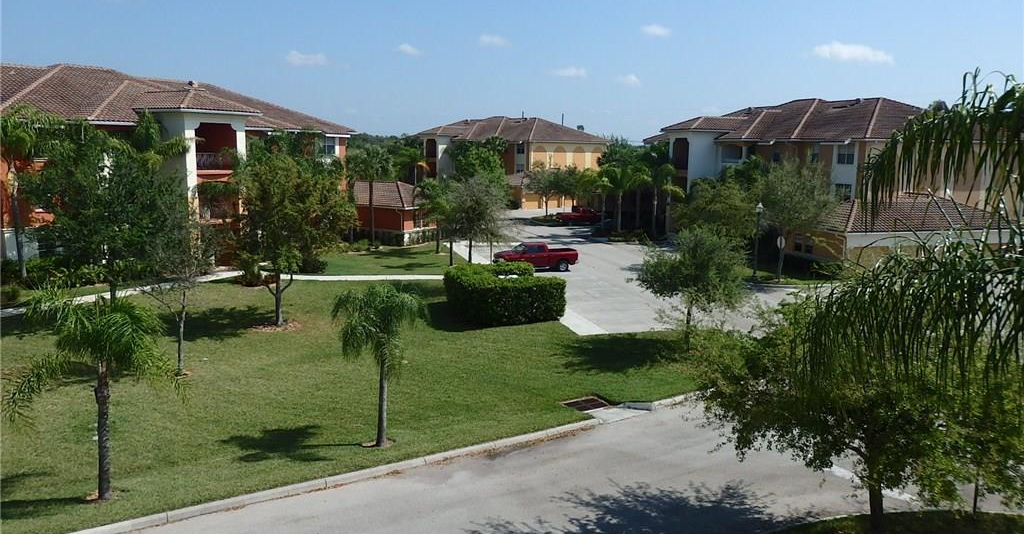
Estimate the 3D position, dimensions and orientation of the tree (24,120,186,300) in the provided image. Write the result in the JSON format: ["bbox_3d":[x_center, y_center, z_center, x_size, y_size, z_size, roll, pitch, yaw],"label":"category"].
[{"bbox_3d":[-18.572,-1.938,34.019,7.047,9.170,6.695,-4,9,-28],"label":"tree"}]

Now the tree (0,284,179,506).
[{"bbox_3d":[-8.779,2.685,15.663,3.700,4.600,3.700,1,9,0],"label":"tree"}]

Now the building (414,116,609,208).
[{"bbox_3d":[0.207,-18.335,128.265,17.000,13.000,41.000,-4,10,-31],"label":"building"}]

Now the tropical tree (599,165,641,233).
[{"bbox_3d":[10.654,-6.761,73.463,3.990,6.593,3.990,1,9,0],"label":"tropical tree"}]

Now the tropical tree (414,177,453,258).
[{"bbox_3d":[-5.895,-3.863,55.537,2.850,5.680,2.760,0,9,-6],"label":"tropical tree"}]

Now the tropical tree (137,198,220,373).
[{"bbox_3d":[-11.048,0.687,24.665,2.784,5.860,2.784,1,9,0],"label":"tropical tree"}]

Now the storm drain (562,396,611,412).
[{"bbox_3d":[2.306,4.338,23.184,1.280,0.120,0.970,-5,9,-31],"label":"storm drain"}]

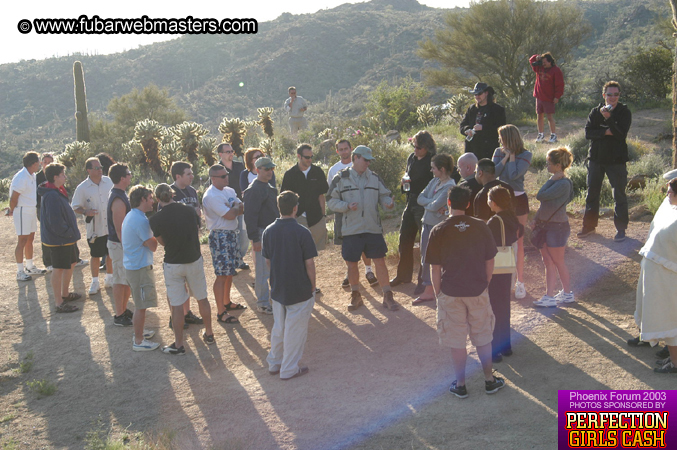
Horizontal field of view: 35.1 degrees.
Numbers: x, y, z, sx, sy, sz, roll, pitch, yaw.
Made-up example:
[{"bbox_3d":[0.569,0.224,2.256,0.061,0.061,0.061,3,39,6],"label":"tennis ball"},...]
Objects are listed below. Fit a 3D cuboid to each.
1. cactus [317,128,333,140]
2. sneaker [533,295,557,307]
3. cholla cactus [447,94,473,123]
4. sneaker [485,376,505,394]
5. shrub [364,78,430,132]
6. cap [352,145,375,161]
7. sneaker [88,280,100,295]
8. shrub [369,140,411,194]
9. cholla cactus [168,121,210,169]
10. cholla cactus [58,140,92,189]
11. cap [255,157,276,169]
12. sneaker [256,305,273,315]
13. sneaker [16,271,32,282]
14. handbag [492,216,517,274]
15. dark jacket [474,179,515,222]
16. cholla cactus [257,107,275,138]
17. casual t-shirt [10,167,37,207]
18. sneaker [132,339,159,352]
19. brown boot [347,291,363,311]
[{"bbox_3d":[-0.288,-1.849,22.000,0.330,0.300,0.300,0,7,0],"label":"cactus"},{"bbox_3d":[2.193,0.804,11.400,0.260,0.110,0.100,3,8,22],"label":"sneaker"},{"bbox_3d":[2.475,-2.393,22.000,0.500,0.580,0.480,0,7,0],"label":"cholla cactus"},{"bbox_3d":[1.363,1.396,9.300,0.108,0.115,0.295,3,8,25],"label":"sneaker"},{"bbox_3d":[1.267,-2.567,23.000,1.420,1.120,1.300,0,7,0],"label":"shrub"},{"bbox_3d":[0.277,-0.783,11.650,0.260,0.140,0.180,22,18,31],"label":"cap"},{"bbox_3d":[-3.270,0.838,14.350,0.115,0.120,0.300,2,7,17],"label":"sneaker"},{"bbox_3d":[0.756,-0.840,16.200,0.800,0.880,0.800,0,7,0],"label":"shrub"},{"bbox_3d":[-2.801,-1.410,20.000,0.760,1.080,0.720,0,7,0],"label":"cholla cactus"},{"bbox_3d":[-4.807,-1.102,19.500,0.600,0.880,0.600,0,7,0],"label":"cholla cactus"},{"bbox_3d":[-0.835,-0.715,12.250,0.265,0.130,0.180,4,8,30],"label":"cap"},{"bbox_3d":[-0.834,0.978,12.400,0.290,0.110,0.110,5,9,35],"label":"sneaker"},{"bbox_3d":[-4.369,0.717,14.900,0.280,0.120,0.105,6,9,41],"label":"sneaker"},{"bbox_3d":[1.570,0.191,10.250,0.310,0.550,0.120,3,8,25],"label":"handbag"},{"bbox_3d":[1.569,-0.135,10.700,0.470,0.670,0.290,-5,9,-33],"label":"dark jacket"},{"bbox_3d":[-1.489,-2.095,22.000,0.370,0.700,0.360,0,7,0],"label":"cholla cactus"},{"bbox_3d":[-4.477,-0.547,15.220,0.290,0.550,0.460,3,8,23],"label":"casual t-shirt"},{"bbox_3d":[-2.033,1.272,11.300,0.290,0.120,0.110,-3,8,-22],"label":"sneaker"},{"bbox_3d":[0.180,0.841,11.850,0.115,0.160,0.310,3,8,22],"label":"brown boot"}]

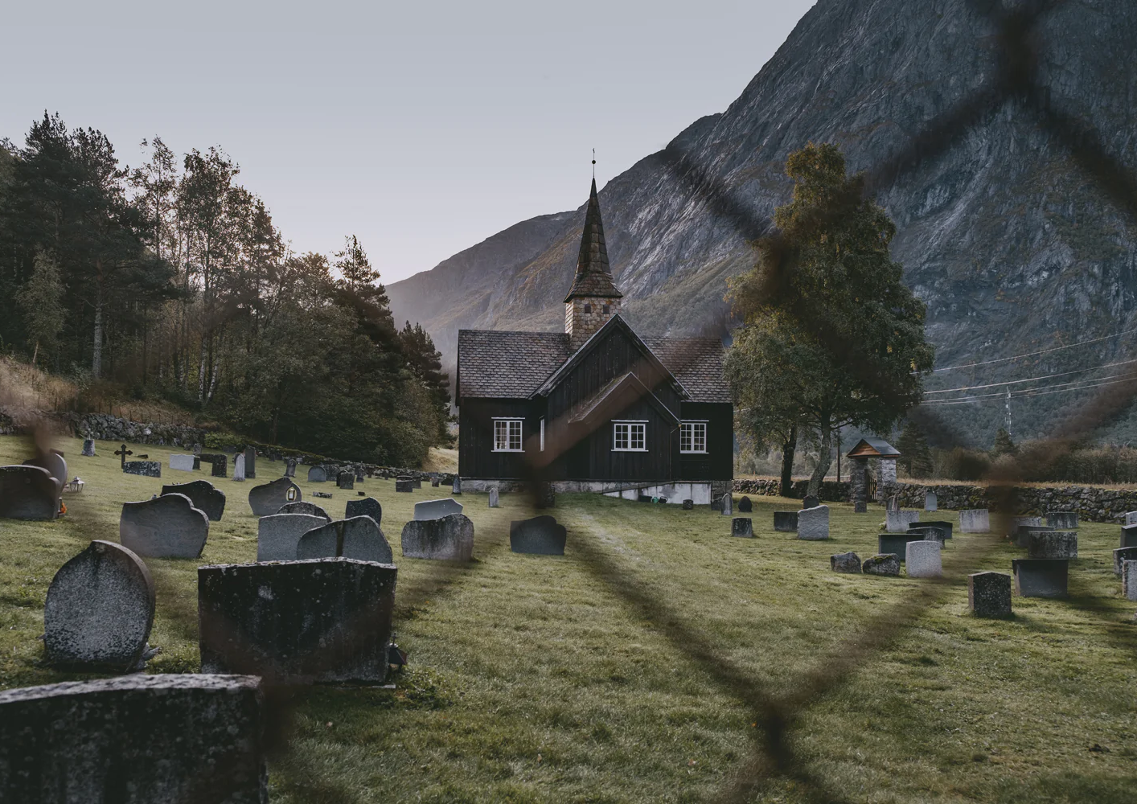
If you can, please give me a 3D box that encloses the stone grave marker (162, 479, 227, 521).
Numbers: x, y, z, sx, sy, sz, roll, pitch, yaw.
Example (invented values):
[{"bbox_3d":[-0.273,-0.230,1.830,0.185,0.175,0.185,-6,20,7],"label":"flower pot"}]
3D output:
[{"bbox_3d":[-5.804,1.539,15.067,0.950,0.610,0.135,1,-3,-5],"label":"stone grave marker"}]

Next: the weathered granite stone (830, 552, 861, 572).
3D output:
[{"bbox_3d":[4.456,2.583,15.760,0.469,0.318,0.320,0,-4,0],"label":"weathered granite stone"}]

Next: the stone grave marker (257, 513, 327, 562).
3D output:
[{"bbox_3d":[-3.303,1.641,11.670,0.820,0.600,0.140,1,-3,-5],"label":"stone grave marker"}]

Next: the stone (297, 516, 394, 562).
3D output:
[{"bbox_3d":[-2.695,1.682,11.780,1.135,0.619,0.160,0,-4,0],"label":"stone"}]

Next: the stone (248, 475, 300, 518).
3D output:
[{"bbox_3d":[-4.920,1.587,16.300,0.823,0.668,0.140,1,-3,-11],"label":"stone"}]

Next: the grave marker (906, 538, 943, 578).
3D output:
[{"bbox_3d":[5.155,2.276,14.100,0.500,0.509,0.130,1,-3,-11],"label":"grave marker"}]

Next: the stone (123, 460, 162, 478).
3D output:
[{"bbox_3d":[-11.167,1.738,25.600,0.989,0.396,0.200,0,-4,0],"label":"stone"}]

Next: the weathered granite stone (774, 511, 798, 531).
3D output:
[{"bbox_3d":[4.890,2.637,21.500,0.688,0.422,0.150,1,-3,-11],"label":"weathered granite stone"}]

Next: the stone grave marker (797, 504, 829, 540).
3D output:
[{"bbox_3d":[5.548,2.733,22.090,0.704,0.801,0.180,0,-4,0],"label":"stone grave marker"}]

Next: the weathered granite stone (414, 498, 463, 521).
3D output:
[{"bbox_3d":[-2.133,1.868,16.000,0.785,0.559,0.140,1,-3,-11],"label":"weathered granite stone"}]

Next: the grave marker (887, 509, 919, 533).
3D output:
[{"bbox_3d":[9.649,3.451,28.070,0.950,0.630,0.140,1,-3,-5],"label":"grave marker"}]

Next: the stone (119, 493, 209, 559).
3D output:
[{"bbox_3d":[-4.315,1.321,10.400,0.846,0.677,0.140,1,-3,-11],"label":"stone"}]

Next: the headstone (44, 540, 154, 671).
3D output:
[{"bbox_3d":[-2.697,1.165,5.600,0.536,0.711,0.130,1,-3,-11],"label":"headstone"}]

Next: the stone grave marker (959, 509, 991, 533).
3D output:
[{"bbox_3d":[11.719,3.440,28.070,0.880,0.680,0.140,1,-3,-5],"label":"stone grave marker"}]

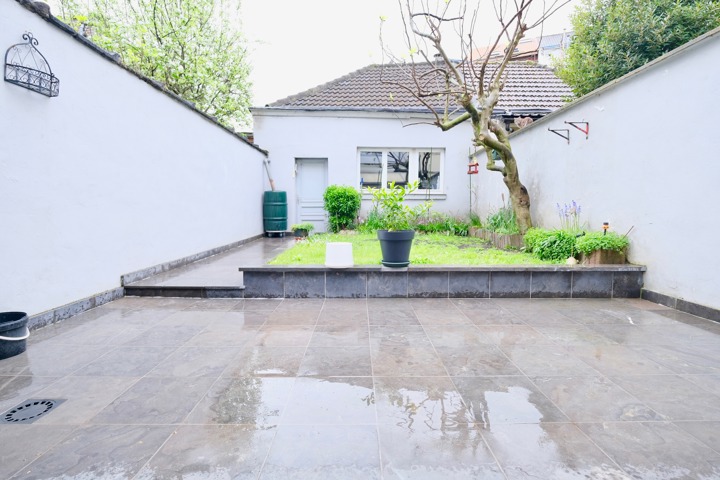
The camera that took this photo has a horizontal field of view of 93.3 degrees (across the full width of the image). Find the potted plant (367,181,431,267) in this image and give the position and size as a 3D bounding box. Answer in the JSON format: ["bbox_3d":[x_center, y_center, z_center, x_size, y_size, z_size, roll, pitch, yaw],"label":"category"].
[{"bbox_3d":[0.440,-0.177,3.881,0.753,0.982,0.643,0,5,0],"label":"potted plant"}]

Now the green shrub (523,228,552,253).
[{"bbox_3d":[2.760,-0.004,5.227,0.470,0.347,0.400,0,5,0],"label":"green shrub"}]

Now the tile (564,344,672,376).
[{"bbox_3d":[1.655,0.791,2.218,0.447,0.020,0.440,0,6,0],"label":"tile"}]

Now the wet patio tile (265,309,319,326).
[{"bbox_3d":[-0.600,0.712,3.056,0.447,0.020,0.440,0,6,0],"label":"wet patio tile"}]

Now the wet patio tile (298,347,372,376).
[{"bbox_3d":[-0.145,0.797,2.219,0.450,0.020,0.450,0,5,0],"label":"wet patio tile"}]

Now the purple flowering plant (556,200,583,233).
[{"bbox_3d":[2.856,-0.296,4.635,0.290,0.484,0.250,0,6,0],"label":"purple flowering plant"}]

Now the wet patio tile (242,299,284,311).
[{"bbox_3d":[-1.053,0.671,3.479,0.447,0.020,0.440,0,6,0],"label":"wet patio tile"}]

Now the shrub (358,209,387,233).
[{"bbox_3d":[0.359,-0.518,9.049,0.798,0.638,0.594,0,5,0],"label":"shrub"}]

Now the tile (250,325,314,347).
[{"bbox_3d":[-0.601,0.757,2.674,0.454,0.015,0.443,0,5,0],"label":"tile"}]

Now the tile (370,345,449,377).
[{"bbox_3d":[0.305,0.794,2.210,0.447,0.020,0.440,0,6,0],"label":"tile"}]

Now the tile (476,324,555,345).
[{"bbox_3d":[1.203,0.750,2.641,0.447,0.020,0.440,0,6,0],"label":"tile"}]

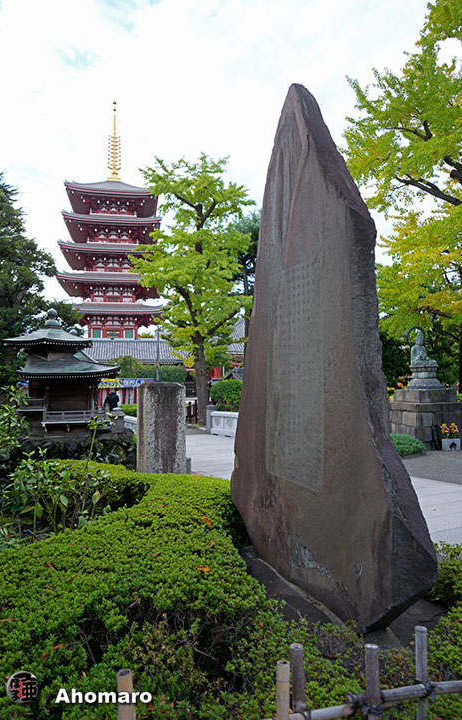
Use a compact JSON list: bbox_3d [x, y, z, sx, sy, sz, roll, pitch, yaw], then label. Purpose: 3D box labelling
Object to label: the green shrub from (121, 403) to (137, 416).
[{"bbox_3d":[-3.878,2.278,19.096,1.100,1.000,0.900,0,-4,-12],"label":"green shrub"}]

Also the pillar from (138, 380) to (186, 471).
[{"bbox_3d":[-1.009,1.151,6.942,0.580,1.650,0.360,1,-4,-20],"label":"pillar"}]

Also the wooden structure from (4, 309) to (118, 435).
[{"bbox_3d":[-3.628,0.239,10.508,2.350,2.750,2.000,0,-4,-12],"label":"wooden structure"}]

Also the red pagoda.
[{"bbox_3d":[-20.511,-22.118,84.379,16.700,48.300,16.700,0,-4,-12],"label":"red pagoda"}]

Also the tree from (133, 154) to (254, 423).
[{"bbox_3d":[-1.630,-3.121,21.040,5.300,12.100,5.200,0,-4,-5],"label":"tree"}]

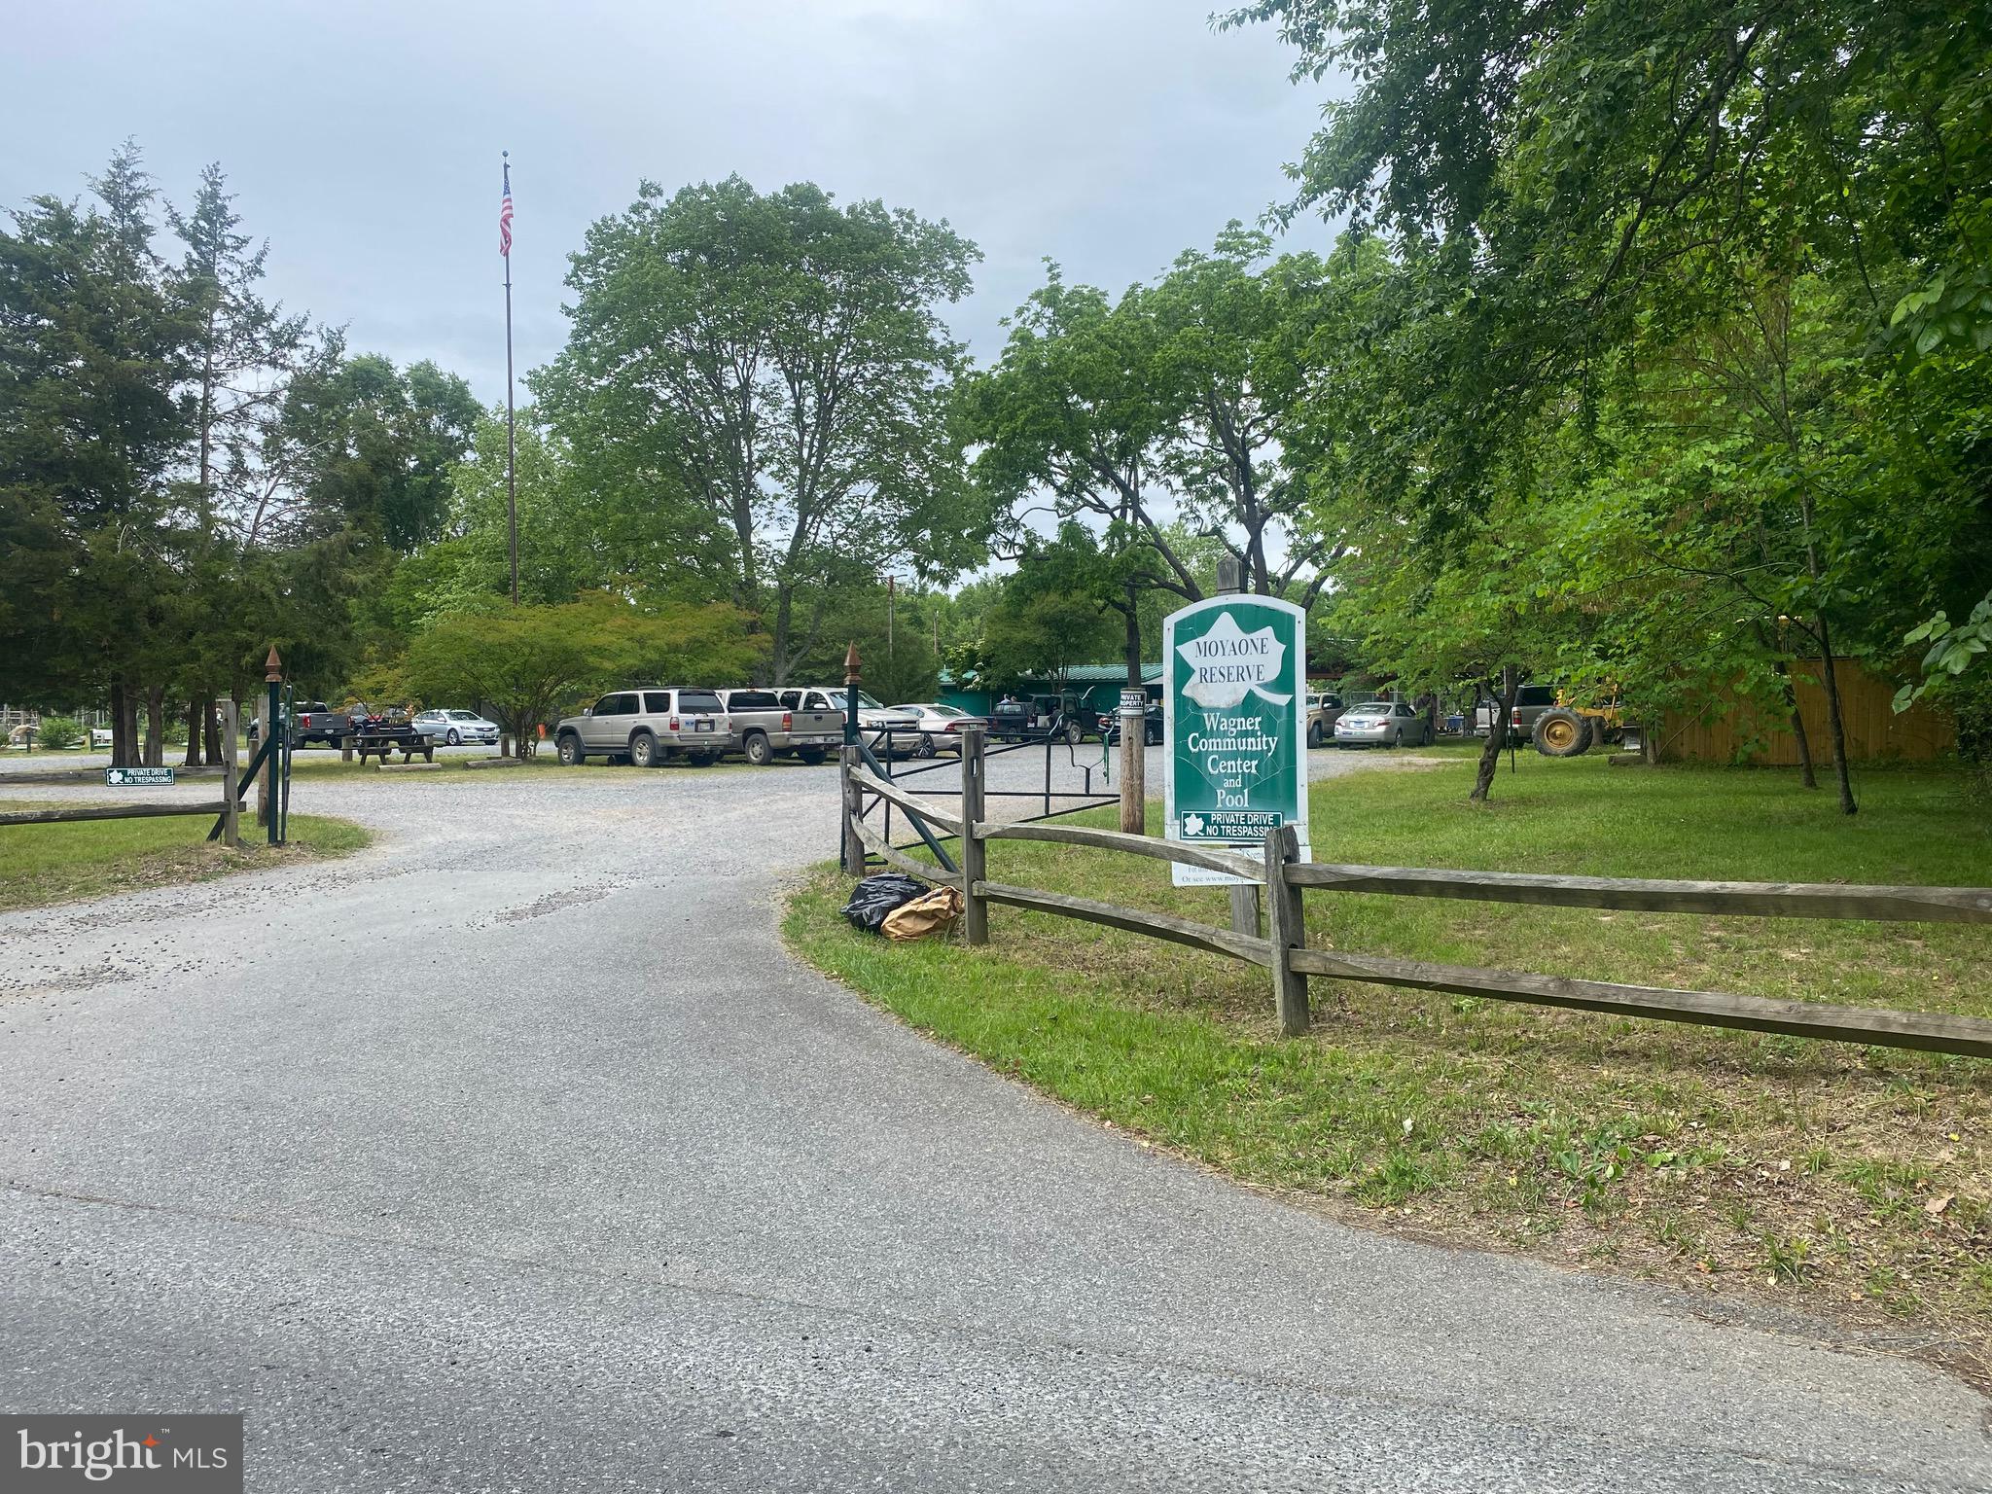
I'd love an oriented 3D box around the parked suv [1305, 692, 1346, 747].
[{"bbox_3d":[10.146,-0.932,48.272,1.880,1.790,5.100,1,2,33],"label":"parked suv"}]

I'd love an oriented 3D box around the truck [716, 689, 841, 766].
[{"bbox_3d":[-6.434,-0.521,37.771,5.750,1.860,1.970,1,2,40],"label":"truck"}]

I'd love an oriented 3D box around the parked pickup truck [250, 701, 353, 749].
[{"bbox_3d":[-27.304,-0.853,58.571,5.500,1.860,1.930,1,2,42],"label":"parked pickup truck"}]

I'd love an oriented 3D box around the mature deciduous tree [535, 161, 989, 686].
[{"bbox_3d":[-8.537,-10.516,54.676,16.500,20.900,15.500,0,2,0],"label":"mature deciduous tree"}]

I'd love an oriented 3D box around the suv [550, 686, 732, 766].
[{"bbox_3d":[-8.154,-0.440,34.273,4.580,1.750,1.780,1,2,37],"label":"suv"}]

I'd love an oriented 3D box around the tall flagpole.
[{"bbox_3d":[-13.159,-7.914,40.743,0.180,16.600,0.180,0,2,0],"label":"tall flagpole"}]

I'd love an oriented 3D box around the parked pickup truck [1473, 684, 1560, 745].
[{"bbox_3d":[17.896,-0.999,47.470,5.500,1.910,1.970,-1,2,-23],"label":"parked pickup truck"}]

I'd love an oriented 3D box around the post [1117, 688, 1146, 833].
[{"bbox_3d":[1.463,0.168,16.174,0.270,1.650,0.270,0,2,0],"label":"post"}]

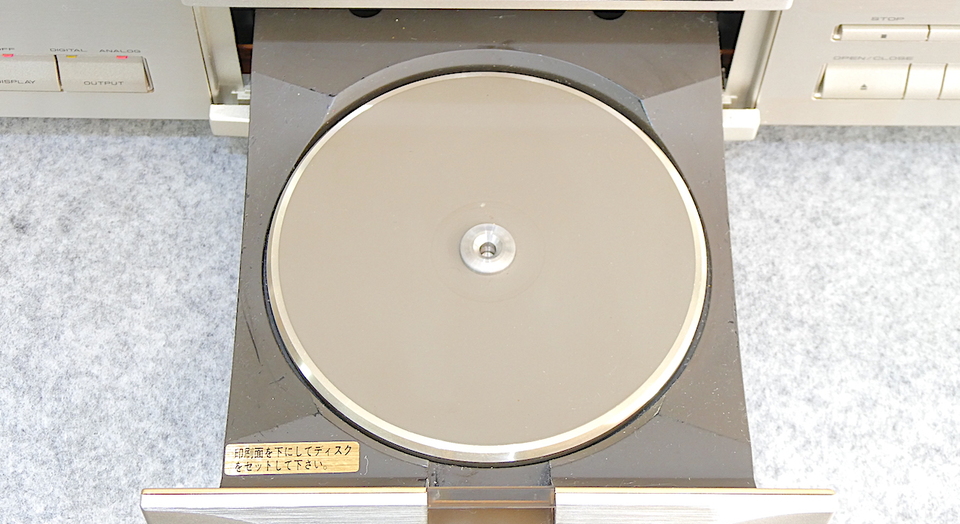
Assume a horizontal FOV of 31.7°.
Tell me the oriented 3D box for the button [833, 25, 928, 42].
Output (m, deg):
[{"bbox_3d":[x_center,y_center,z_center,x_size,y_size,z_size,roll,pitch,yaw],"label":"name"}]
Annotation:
[{"bbox_3d":[0.120,-0.068,0.501,0.026,0.007,0.003,0,62,-1],"label":"button"}]

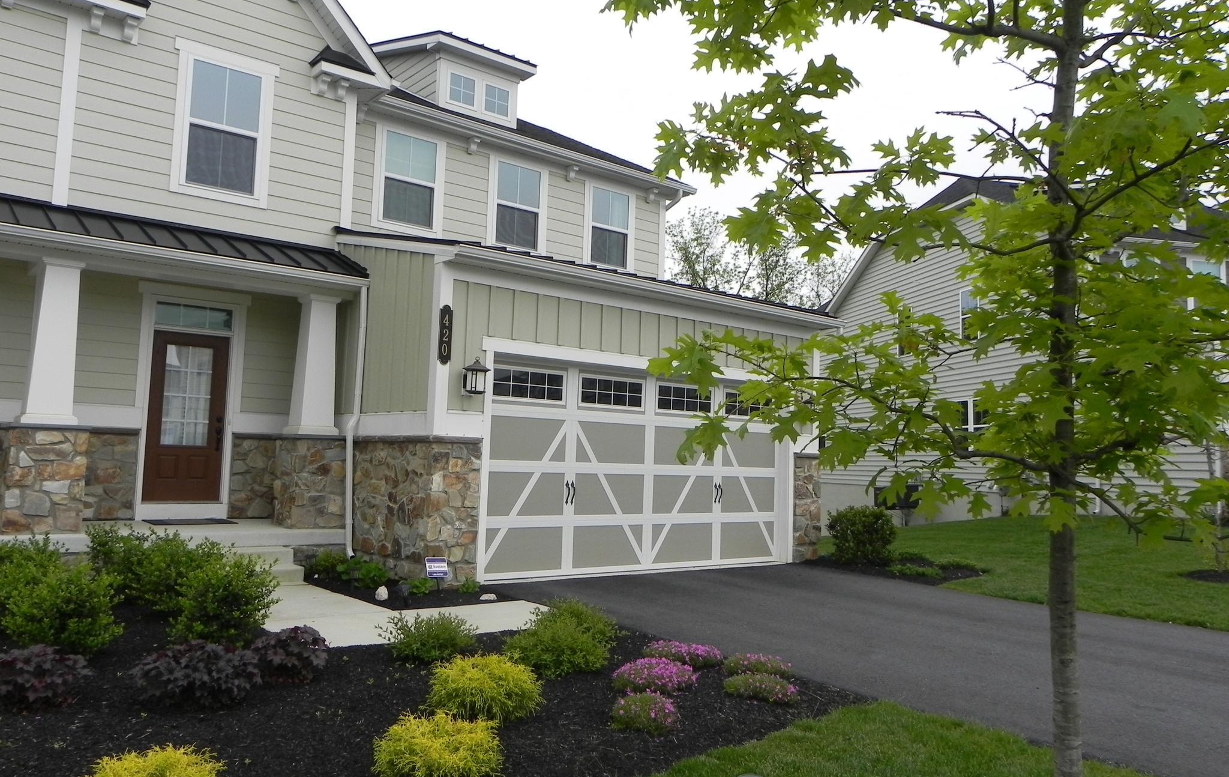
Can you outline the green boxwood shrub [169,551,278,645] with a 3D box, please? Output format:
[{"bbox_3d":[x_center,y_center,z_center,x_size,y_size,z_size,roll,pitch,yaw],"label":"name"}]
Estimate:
[{"bbox_3d":[-2.870,1.546,6.793,0.754,0.672,0.754,5,-5,-39],"label":"green boxwood shrub"}]

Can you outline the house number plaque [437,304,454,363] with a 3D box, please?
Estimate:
[{"bbox_3d":[-1.744,-0.551,9.529,0.149,0.629,0.025,6,-6,-39],"label":"house number plaque"}]

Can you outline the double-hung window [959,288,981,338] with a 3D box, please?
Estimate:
[{"bbox_3d":[10.060,-2.088,26.114,0.100,1.516,0.950,3,-5,-12],"label":"double-hung window"}]

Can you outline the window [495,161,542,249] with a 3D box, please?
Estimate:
[{"bbox_3d":[-1.501,-2.825,14.388,0.820,1.290,0.100,5,-5,-39],"label":"window"}]

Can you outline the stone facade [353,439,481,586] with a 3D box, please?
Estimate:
[{"bbox_3d":[-2.242,1.318,10.290,0.610,1.530,1.950,5,-5,-39],"label":"stone facade"}]

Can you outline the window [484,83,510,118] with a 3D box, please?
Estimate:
[{"bbox_3d":[-2.002,-4.917,15.793,0.500,0.500,0.080,6,-6,-39],"label":"window"}]

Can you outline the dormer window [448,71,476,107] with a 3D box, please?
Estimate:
[{"bbox_3d":[-2.524,-4.964,15.370,0.520,0.510,0.080,6,-6,-39],"label":"dormer window"}]

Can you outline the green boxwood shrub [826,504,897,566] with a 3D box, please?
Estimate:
[{"bbox_3d":[3.470,2.055,12.973,0.965,0.852,0.965,5,-5,-39],"label":"green boxwood shrub"}]

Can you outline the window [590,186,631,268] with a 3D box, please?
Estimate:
[{"bbox_3d":[-0.071,-2.683,15.543,0.820,1.290,0.100,5,-5,-39],"label":"window"}]

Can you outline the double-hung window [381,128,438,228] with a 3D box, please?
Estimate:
[{"bbox_3d":[-2.902,-2.941,13.086,0.830,1.300,0.100,6,-6,-39],"label":"double-hung window"}]

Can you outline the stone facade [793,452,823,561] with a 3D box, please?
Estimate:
[{"bbox_3d":[2.656,1.690,13.210,0.610,1.500,0.280,5,-5,-39],"label":"stone facade"}]

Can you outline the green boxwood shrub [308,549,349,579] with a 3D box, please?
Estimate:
[{"bbox_3d":[-3.022,1.850,9.755,0.430,0.300,0.420,3,-5,-17],"label":"green boxwood shrub"}]

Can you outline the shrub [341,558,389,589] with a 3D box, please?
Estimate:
[{"bbox_3d":[-2.476,1.830,9.178,0.460,0.290,0.450,3,-5,-15],"label":"shrub"}]

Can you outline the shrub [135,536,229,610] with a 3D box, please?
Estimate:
[{"bbox_3d":[-3.737,1.601,7.990,0.729,0.642,0.708,5,-5,-39],"label":"shrub"}]

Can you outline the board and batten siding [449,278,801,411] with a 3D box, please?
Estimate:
[{"bbox_3d":[0.523,-0.237,11.437,5.780,1.370,0.080,5,-5,-39],"label":"board and batten siding"}]

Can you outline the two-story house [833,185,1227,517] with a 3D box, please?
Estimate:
[{"bbox_3d":[15.804,-0.803,28.442,13.000,10.924,19.270,3,-5,-12],"label":"two-story house"}]

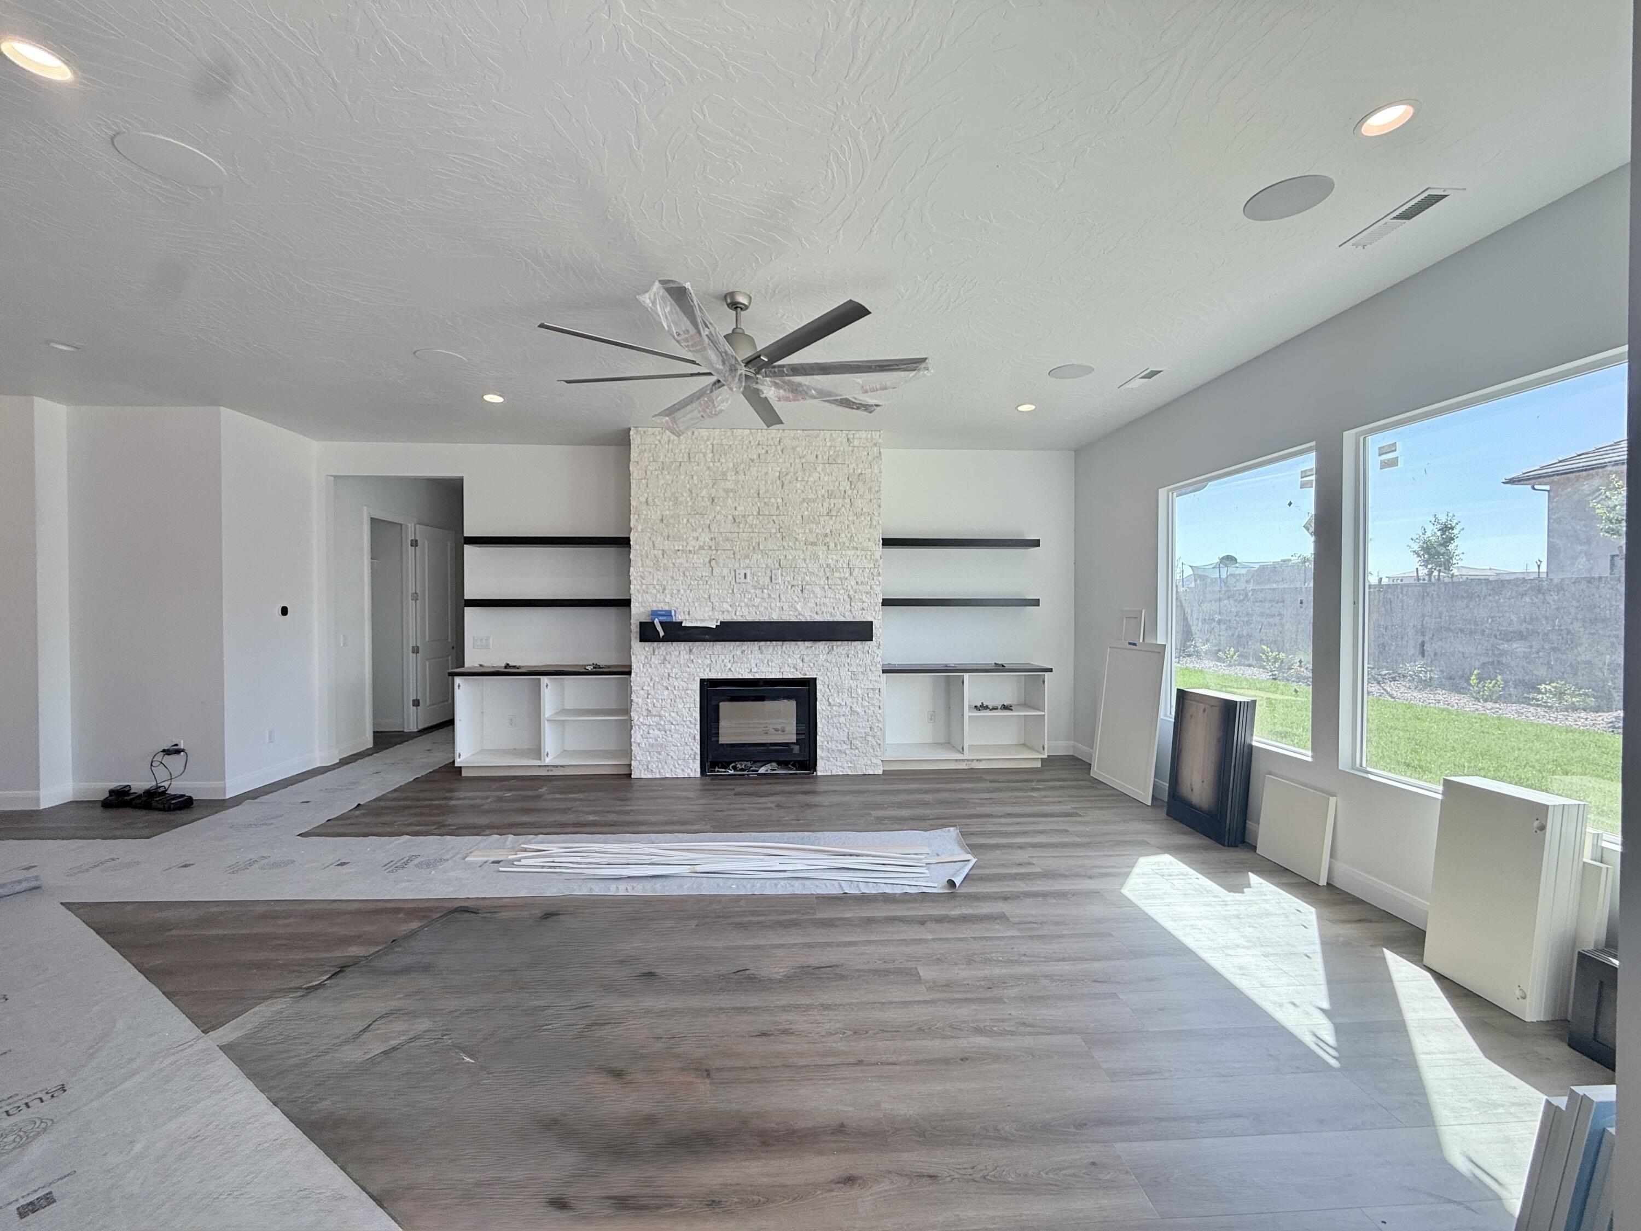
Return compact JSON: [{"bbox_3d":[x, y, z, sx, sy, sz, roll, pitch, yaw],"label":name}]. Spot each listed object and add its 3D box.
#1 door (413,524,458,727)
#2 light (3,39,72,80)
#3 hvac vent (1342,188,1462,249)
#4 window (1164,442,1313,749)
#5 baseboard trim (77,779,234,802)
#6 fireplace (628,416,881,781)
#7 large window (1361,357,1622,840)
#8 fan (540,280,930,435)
[{"bbox_3d":[-4.849,0.140,8.367,0.040,2.455,0.806,0,1,2],"label":"door"},{"bbox_3d":[-2.218,-1.568,1.880,0.150,0.030,0.150,0,1,-3],"label":"light"},{"bbox_3d":[2.315,-1.575,2.658,0.152,0.020,0.400,0,1,-3],"label":"hvac vent"},{"bbox_3d":[2.785,-0.084,4.446,0.110,1.765,1.510,0,1,-3],"label":"window"},{"bbox_3d":[-5.231,1.366,5.178,1.130,0.138,0.020,0,1,-2],"label":"baseboard trim"},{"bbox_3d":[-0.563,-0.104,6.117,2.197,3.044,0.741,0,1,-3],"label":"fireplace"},{"bbox_3d":[2.885,-0.061,2.764,0.110,1.765,1.490,0,1,-3],"label":"large window"},{"bbox_3d":[-0.406,-1.363,3.280,1.840,0.450,1.840,0,1,-3],"label":"fan"}]

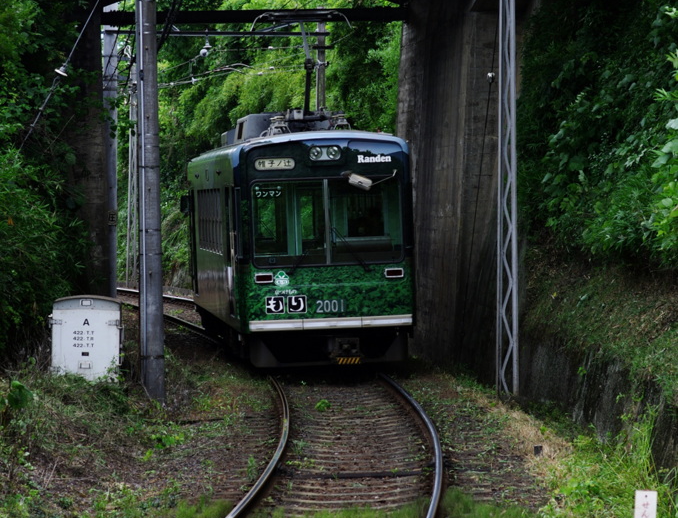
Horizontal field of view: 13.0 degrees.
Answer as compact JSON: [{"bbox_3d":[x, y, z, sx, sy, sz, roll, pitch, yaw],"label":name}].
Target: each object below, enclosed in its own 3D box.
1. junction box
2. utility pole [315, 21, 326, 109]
[{"bbox_3d":[-3.140,0.984,37.026,0.880,1.090,0.550,0,1,-2],"label":"junction box"},{"bbox_3d":[-0.360,-1.968,59.473,0.230,6.200,0.230,0,1,0],"label":"utility pole"}]

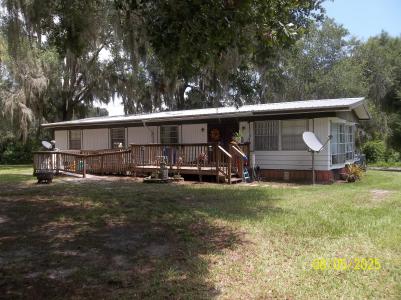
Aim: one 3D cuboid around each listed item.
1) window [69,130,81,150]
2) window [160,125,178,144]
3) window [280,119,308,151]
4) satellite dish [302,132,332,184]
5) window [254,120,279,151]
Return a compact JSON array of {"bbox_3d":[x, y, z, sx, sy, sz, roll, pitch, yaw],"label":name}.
[{"bbox_3d":[-8.650,-0.682,21.522,1.271,1.391,0.100,0,1,31],"label":"window"},{"bbox_3d":[-1.718,-0.702,17.356,1.274,1.349,0.100,0,1,31],"label":"window"},{"bbox_3d":[4.147,-0.650,13.833,1.225,1.398,0.100,0,1,31],"label":"window"},{"bbox_3d":[4.774,0.355,12.750,0.850,2.100,0.850,0,1,-38],"label":"satellite dish"},{"bbox_3d":[3.059,-0.653,14.486,1.176,1.400,0.100,0,1,31],"label":"window"}]

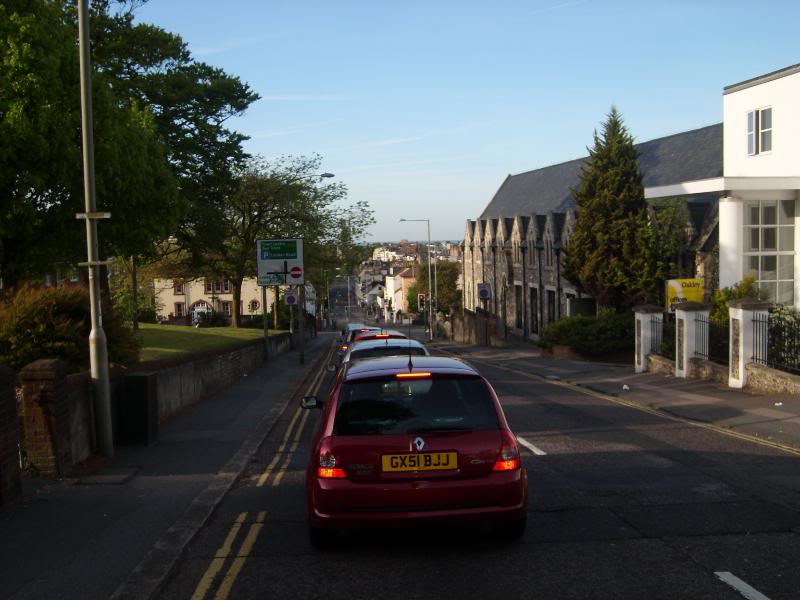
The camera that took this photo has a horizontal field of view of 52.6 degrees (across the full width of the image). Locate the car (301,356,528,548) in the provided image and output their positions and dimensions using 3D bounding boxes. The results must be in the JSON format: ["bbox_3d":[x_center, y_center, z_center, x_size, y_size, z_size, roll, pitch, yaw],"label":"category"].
[{"bbox_3d":[0.035,1.205,7.460,1.700,1.420,3.810,-2,-2,-4],"label":"car"}]

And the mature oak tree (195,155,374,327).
[{"bbox_3d":[-7.091,-3.471,48.000,11.200,10.300,10.300,-1,4,0],"label":"mature oak tree"}]

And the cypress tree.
[{"bbox_3d":[8.169,-3.106,32.000,3.400,9.100,3.400,-1,4,0],"label":"cypress tree"}]

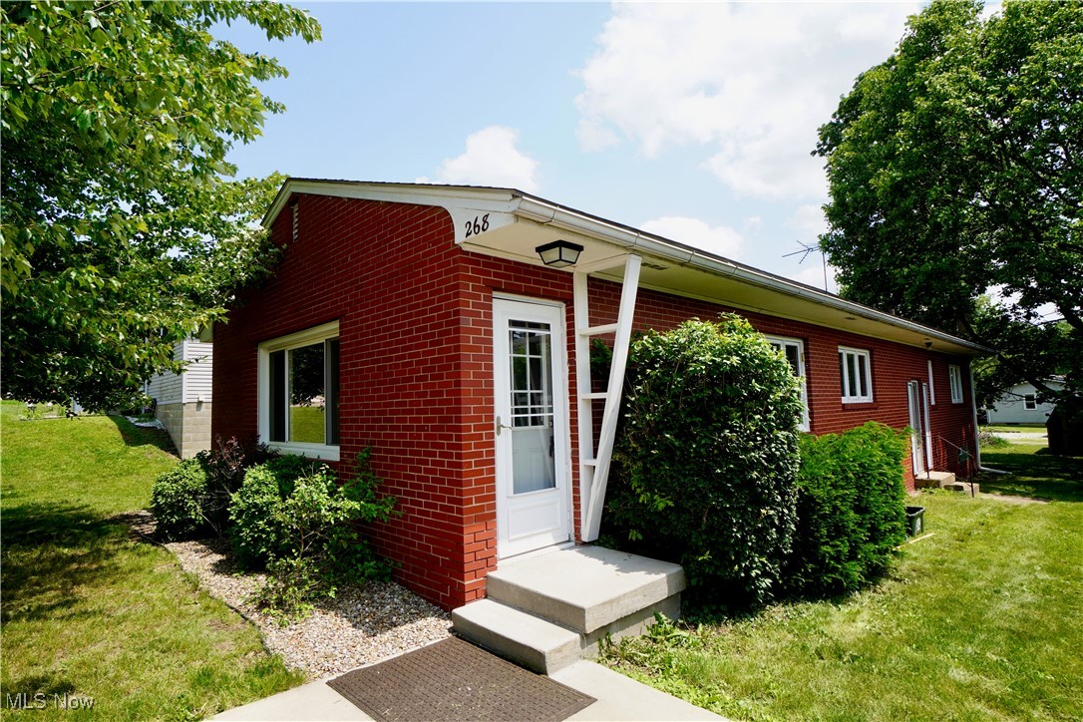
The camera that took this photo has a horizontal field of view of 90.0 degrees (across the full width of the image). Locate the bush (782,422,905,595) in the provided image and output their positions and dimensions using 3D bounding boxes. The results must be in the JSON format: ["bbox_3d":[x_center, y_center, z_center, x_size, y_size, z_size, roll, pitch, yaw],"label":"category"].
[{"bbox_3d":[3.037,1.425,5.934,2.500,1.350,1.250,2,-6,-44],"label":"bush"}]

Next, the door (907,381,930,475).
[{"bbox_3d":[8.637,1.521,12.438,0.900,2.070,0.100,2,-6,-44],"label":"door"}]

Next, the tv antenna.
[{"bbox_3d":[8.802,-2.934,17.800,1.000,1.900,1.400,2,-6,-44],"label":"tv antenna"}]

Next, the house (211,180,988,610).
[{"bbox_3d":[4.289,0.460,12.751,19.400,4.500,7.700,2,-6,-44],"label":"house"}]

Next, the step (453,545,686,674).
[{"bbox_3d":[0.181,1.678,3.836,1.260,0.340,1.070,2,-6,-44],"label":"step"}]

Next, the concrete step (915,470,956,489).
[{"bbox_3d":[8.912,2.702,12.230,1.450,0.220,0.520,2,-6,-44],"label":"concrete step"}]

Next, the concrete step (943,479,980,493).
[{"bbox_3d":[9.412,2.819,12.081,1.100,0.180,0.450,2,-6,-44],"label":"concrete step"}]

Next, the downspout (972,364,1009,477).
[{"bbox_3d":[13.782,1.646,16.591,0.100,3.400,0.800,2,-6,-44],"label":"downspout"}]

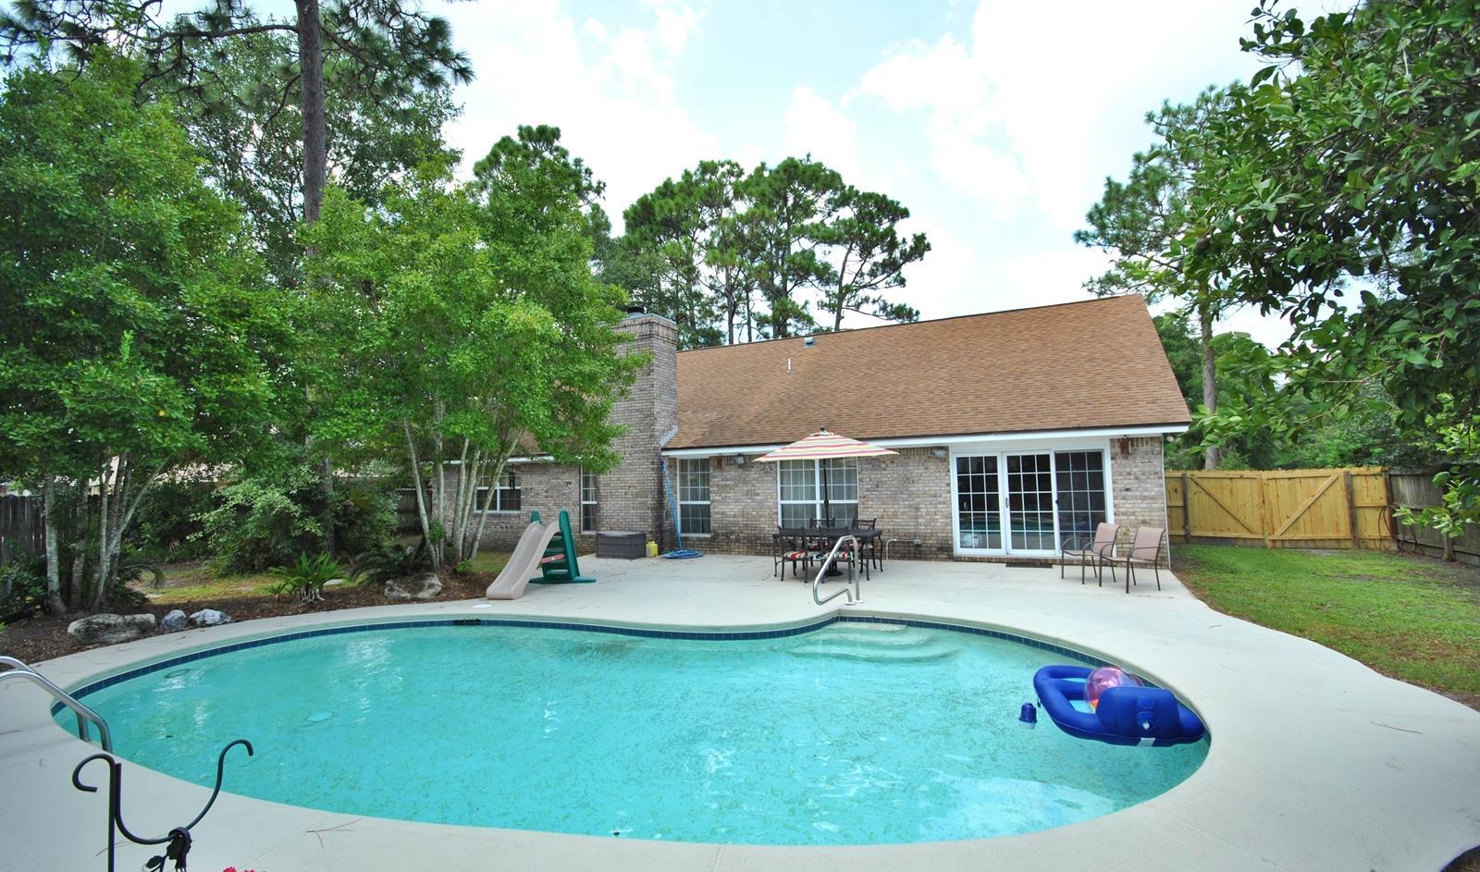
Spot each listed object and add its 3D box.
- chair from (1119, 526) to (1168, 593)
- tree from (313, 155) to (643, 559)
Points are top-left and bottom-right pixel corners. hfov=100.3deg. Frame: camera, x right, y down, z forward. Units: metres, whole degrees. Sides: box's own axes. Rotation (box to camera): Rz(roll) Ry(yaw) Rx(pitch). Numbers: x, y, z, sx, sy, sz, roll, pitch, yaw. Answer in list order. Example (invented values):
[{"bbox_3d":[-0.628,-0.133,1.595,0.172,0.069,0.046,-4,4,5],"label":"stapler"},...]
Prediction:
[{"bbox_3d":[5.661,1.769,8.965,0.680,0.900,0.600,-1,-4,-4],"label":"chair"},{"bbox_3d":[-5.729,-1.489,13.100,6.600,8.600,6.200,0,-4,-24],"label":"tree"}]

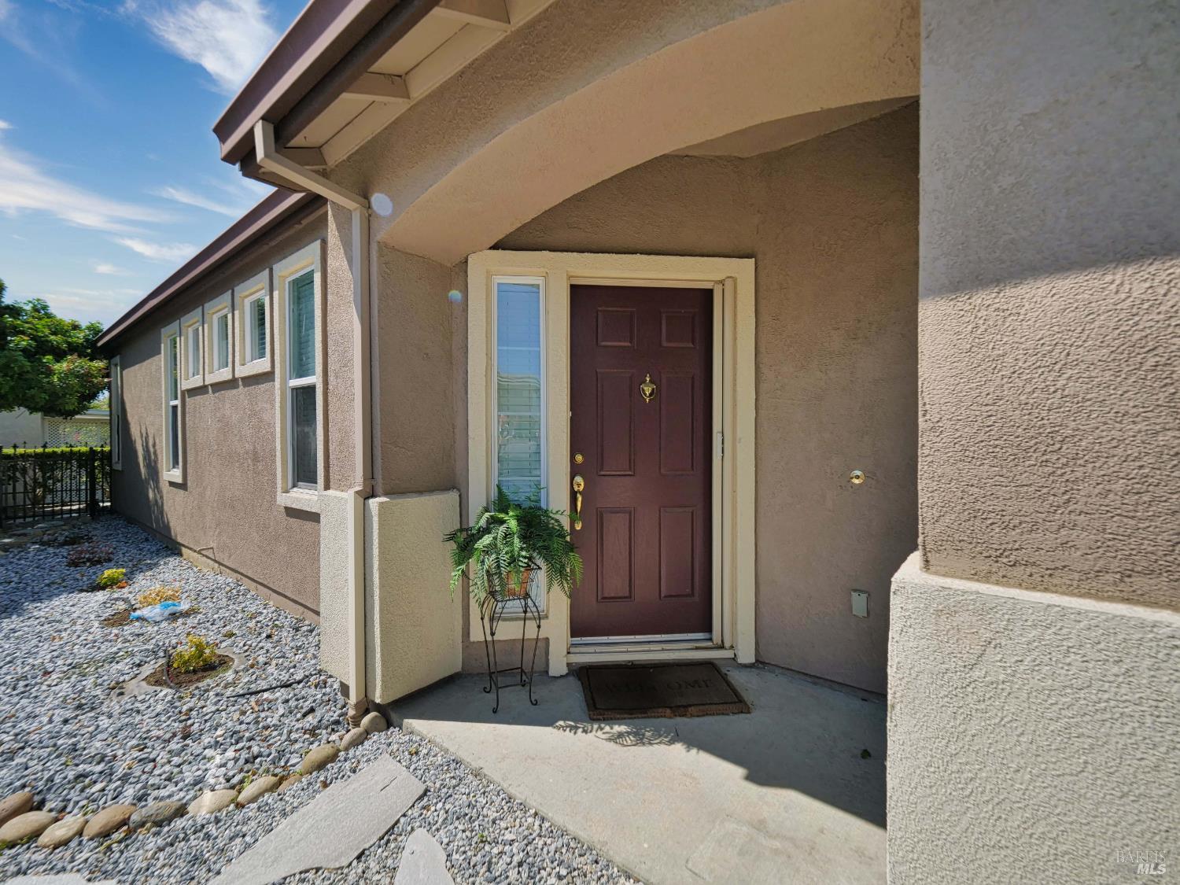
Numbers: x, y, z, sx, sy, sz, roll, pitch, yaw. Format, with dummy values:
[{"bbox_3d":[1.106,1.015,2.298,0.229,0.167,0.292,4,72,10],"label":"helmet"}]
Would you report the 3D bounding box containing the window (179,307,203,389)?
[{"bbox_3d":[-4.217,-0.988,5.138,0.799,0.797,0.110,0,1,37],"label":"window"}]

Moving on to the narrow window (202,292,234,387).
[{"bbox_3d":[-3.523,-0.982,4.606,0.826,0.801,0.110,0,1,37],"label":"narrow window"}]

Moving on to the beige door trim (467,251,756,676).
[{"bbox_3d":[0.137,0.123,2.643,1.555,2.250,0.130,0,1,-5],"label":"beige door trim"}]

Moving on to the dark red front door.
[{"bbox_3d":[0.304,0.113,2.758,0.840,2.000,0.050,0,1,-5],"label":"dark red front door"}]

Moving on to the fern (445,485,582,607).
[{"bbox_3d":[-0.369,0.489,2.301,0.610,0.540,0.570,0,1,-5],"label":"fern"}]

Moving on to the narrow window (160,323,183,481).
[{"bbox_3d":[-4.907,-0.462,5.675,0.836,1.845,0.110,0,1,37],"label":"narrow window"}]

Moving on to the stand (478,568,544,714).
[{"bbox_3d":[-0.390,0.919,2.307,0.240,0.640,0.240,0,1,-22],"label":"stand"}]

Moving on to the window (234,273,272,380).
[{"bbox_3d":[-2.816,-0.975,4.064,0.811,0.810,0.110,0,1,37],"label":"window"}]

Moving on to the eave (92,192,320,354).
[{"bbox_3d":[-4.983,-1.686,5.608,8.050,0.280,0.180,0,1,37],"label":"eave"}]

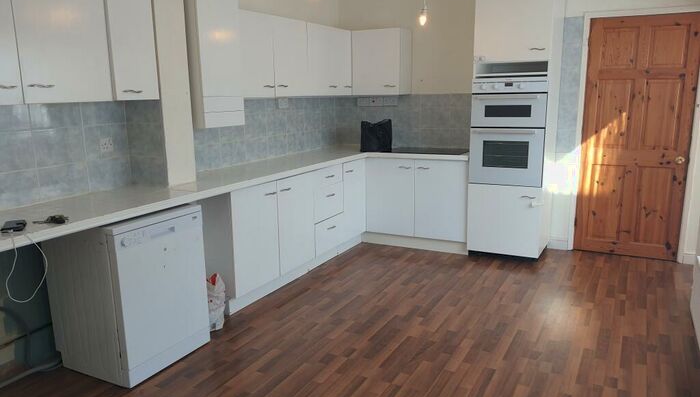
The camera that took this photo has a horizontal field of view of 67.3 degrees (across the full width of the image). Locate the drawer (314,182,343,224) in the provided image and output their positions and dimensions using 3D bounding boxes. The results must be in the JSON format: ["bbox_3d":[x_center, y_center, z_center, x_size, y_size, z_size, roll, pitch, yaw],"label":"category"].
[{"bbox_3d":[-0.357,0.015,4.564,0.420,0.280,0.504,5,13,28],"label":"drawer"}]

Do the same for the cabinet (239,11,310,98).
[{"bbox_3d":[-0.734,-1.128,4.235,0.320,0.628,0.945,5,13,28],"label":"cabinet"}]

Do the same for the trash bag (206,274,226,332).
[{"bbox_3d":[-0.912,0.648,3.354,0.232,0.353,0.242,5,13,28],"label":"trash bag"}]

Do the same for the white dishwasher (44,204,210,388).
[{"bbox_3d":[-1.256,0.485,3.010,0.590,0.847,0.593,5,13,28],"label":"white dishwasher"}]

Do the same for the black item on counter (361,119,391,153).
[{"bbox_3d":[0.276,-0.601,5.049,0.283,0.309,0.162,3,12,19],"label":"black item on counter"}]

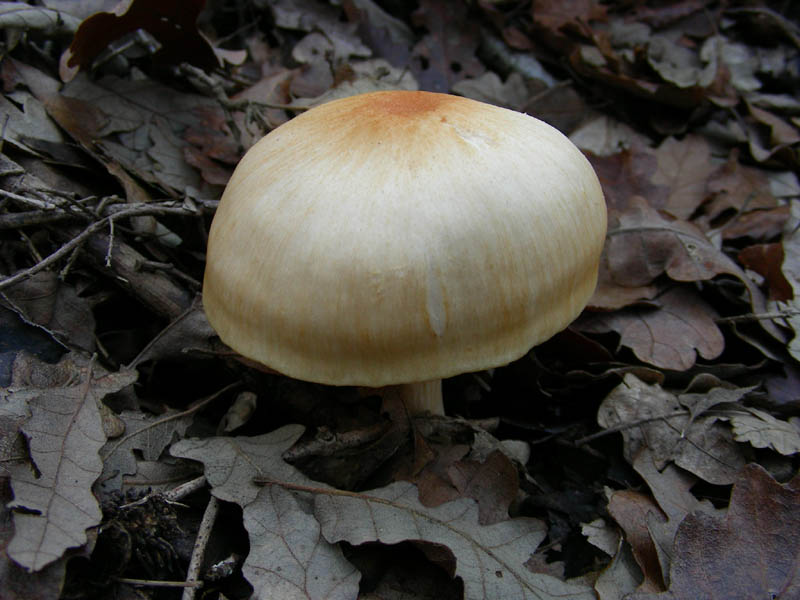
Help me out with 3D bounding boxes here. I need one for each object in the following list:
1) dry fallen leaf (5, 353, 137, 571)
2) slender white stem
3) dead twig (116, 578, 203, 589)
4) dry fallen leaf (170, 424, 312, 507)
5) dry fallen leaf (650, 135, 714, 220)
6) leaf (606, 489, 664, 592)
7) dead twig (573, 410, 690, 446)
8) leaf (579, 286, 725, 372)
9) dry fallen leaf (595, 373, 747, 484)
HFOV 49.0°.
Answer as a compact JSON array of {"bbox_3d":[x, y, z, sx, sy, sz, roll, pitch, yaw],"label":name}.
[{"bbox_3d":[-0.081,0.039,0.222,0.030,0.011,0.060,1,50,1],"label":"dry fallen leaf"},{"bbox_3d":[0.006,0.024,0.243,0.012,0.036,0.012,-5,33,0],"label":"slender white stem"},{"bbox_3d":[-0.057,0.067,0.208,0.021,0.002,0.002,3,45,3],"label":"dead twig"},{"bbox_3d":[-0.041,0.043,0.229,0.037,0.008,0.022,-5,45,-5],"label":"dry fallen leaf"},{"bbox_3d":[0.105,-0.046,0.325,0.024,0.007,0.042,12,51,10],"label":"dry fallen leaf"},{"bbox_3d":[0.057,0.058,0.215,0.013,0.009,0.029,-10,47,3],"label":"leaf"},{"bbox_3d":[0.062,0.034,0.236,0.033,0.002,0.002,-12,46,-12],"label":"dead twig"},{"bbox_3d":[0.074,0.008,0.262,0.044,0.010,0.031,8,46,8],"label":"leaf"},{"bbox_3d":[0.072,0.034,0.236,0.039,0.013,0.031,8,49,9],"label":"dry fallen leaf"}]

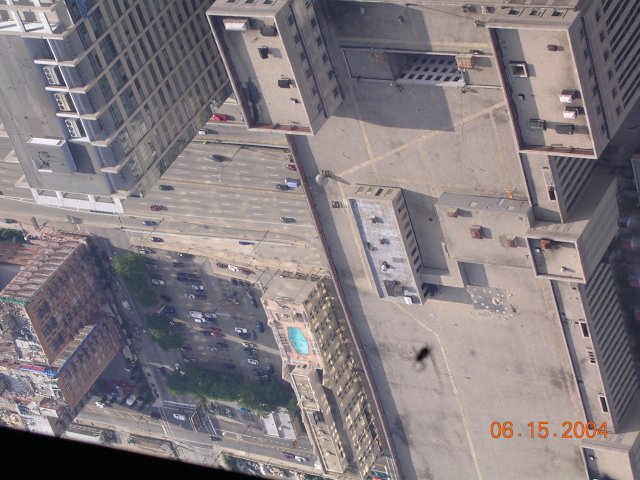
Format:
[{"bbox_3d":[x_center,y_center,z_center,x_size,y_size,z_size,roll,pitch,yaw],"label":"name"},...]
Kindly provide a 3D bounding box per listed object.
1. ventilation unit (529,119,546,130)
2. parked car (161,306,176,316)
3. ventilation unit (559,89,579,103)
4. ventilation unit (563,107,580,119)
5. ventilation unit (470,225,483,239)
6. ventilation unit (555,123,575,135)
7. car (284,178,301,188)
[{"bbox_3d":[54.174,-28.594,505.838,3.600,1.700,2.000,7,132,32],"label":"ventilation unit"},{"bbox_3d":[-54.435,25.895,735.092,4.800,1.550,1.850,7,132,32],"label":"parked car"},{"bbox_3d":[60.422,-34.989,494.968,3.250,1.800,2.300,7,132,32],"label":"ventilation unit"},{"bbox_3d":[61.553,-31.133,497.919,3.050,1.700,2.200,7,132,32],"label":"ventilation unit"},{"bbox_3d":[42.672,-2.220,553.782,2.500,1.500,3.100,7,132,32],"label":"ventilation unit"},{"bbox_3d":[60.609,-27.393,502.281,3.900,1.750,2.000,7,132,32],"label":"ventilation unit"},{"bbox_3d":[-8.976,-18.111,651.828,4.900,1.900,1.950,7,132,32],"label":"car"}]

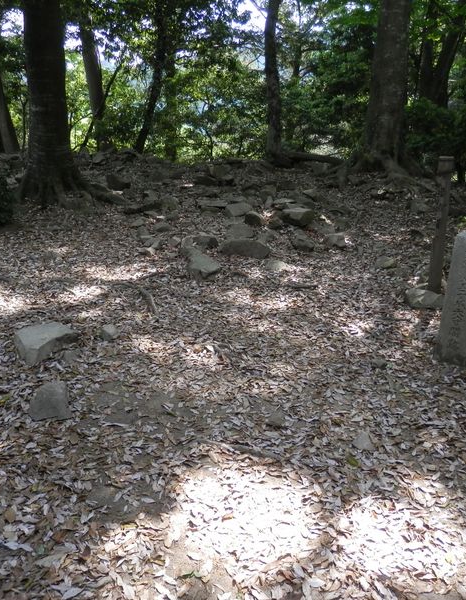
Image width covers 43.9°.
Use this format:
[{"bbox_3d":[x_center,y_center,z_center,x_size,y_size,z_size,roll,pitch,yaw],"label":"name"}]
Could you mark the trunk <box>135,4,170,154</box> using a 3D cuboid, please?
[{"bbox_3d":[-1.929,-5.164,13.627,0.360,3.370,0.360,11,13,0],"label":"trunk"}]

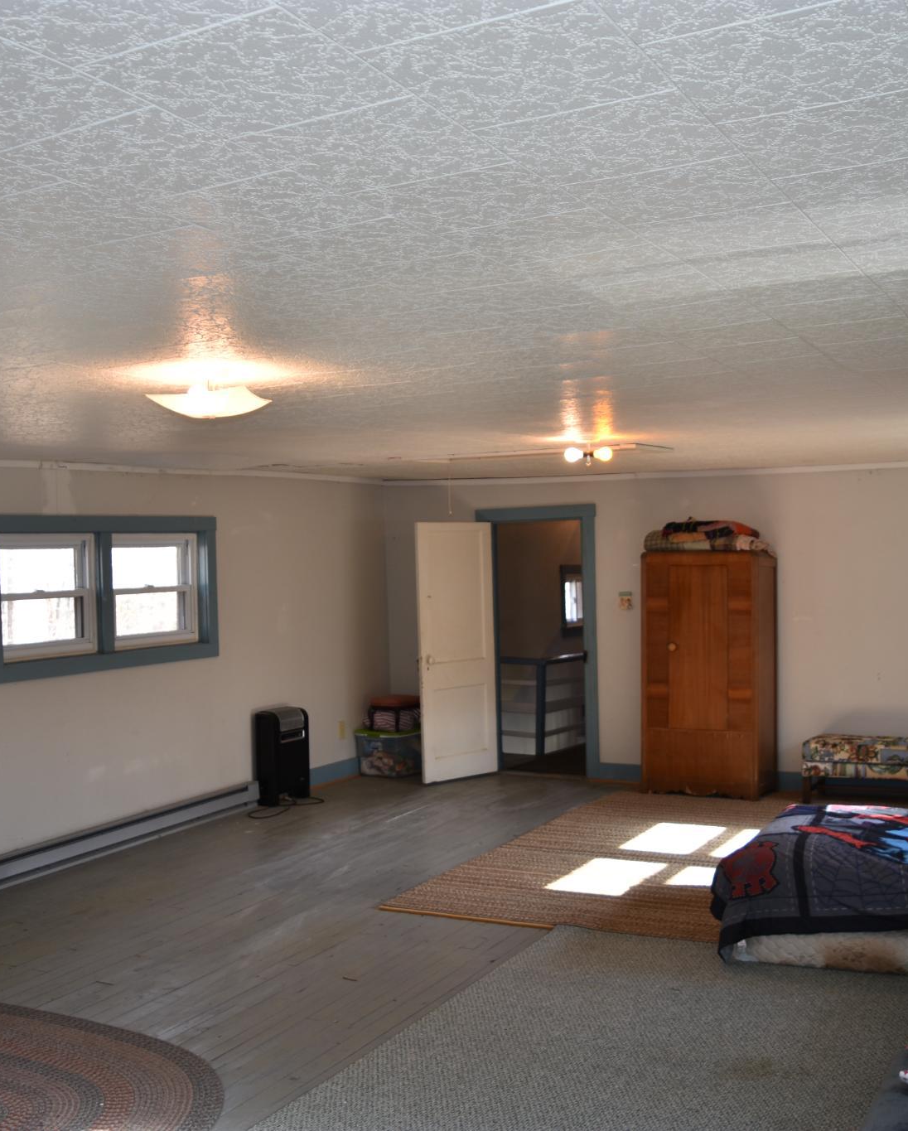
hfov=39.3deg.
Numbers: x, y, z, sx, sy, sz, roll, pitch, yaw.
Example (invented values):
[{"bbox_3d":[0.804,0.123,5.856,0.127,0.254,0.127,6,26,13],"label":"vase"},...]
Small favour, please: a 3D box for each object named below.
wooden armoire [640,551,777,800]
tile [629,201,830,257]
[{"bbox_3d":[1.848,0.774,9.178,0.870,1.745,0.440,-1,1,31],"label":"wooden armoire"},{"bbox_3d":[0.521,-0.636,2.408,0.303,0.020,0.303,-1,0,28],"label":"tile"}]

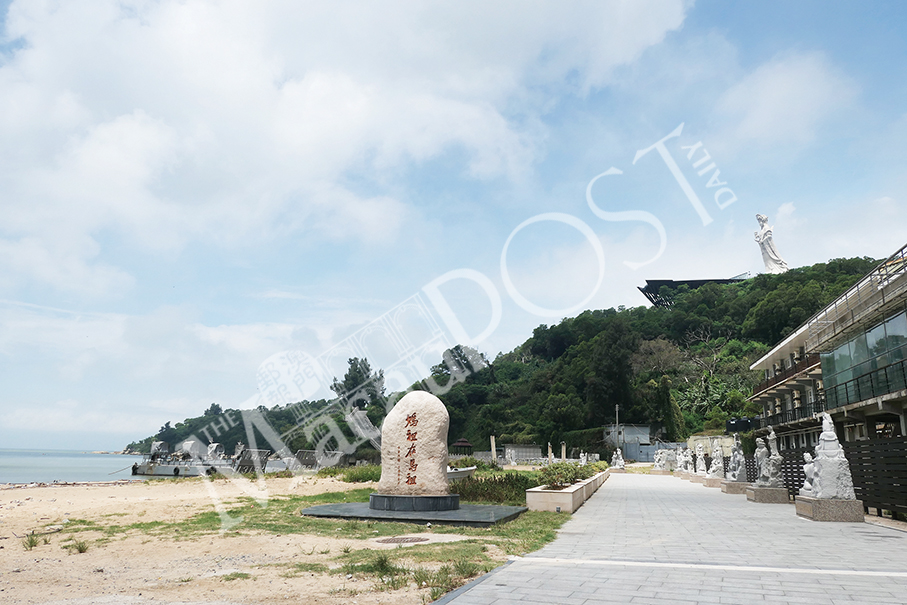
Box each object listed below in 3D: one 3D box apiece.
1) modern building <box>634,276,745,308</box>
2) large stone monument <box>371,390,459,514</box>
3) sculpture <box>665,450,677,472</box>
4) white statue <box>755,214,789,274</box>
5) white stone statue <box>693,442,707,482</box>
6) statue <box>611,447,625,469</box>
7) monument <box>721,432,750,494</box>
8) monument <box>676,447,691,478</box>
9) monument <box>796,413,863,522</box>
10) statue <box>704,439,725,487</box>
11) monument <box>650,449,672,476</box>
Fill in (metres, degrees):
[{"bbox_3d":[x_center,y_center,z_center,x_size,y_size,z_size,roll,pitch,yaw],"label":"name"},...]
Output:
[{"bbox_3d":[114.192,-6.318,283.000,51.000,13.500,16.000,-1,-15,6],"label":"modern building"},{"bbox_3d":[-0.997,3.955,16.441,2.345,3.084,2.111,-2,-15,11],"label":"large stone monument"},{"bbox_3d":[25.358,18.514,70.500,1.200,2.400,1.350,-3,-15,15],"label":"sculpture"},{"bbox_3d":[135.200,-24.900,258.200,11.500,28.800,10.000,0,-15,6],"label":"white statue"},{"bbox_3d":[18.100,11.800,44.500,1.250,2.850,1.720,-3,-15,15],"label":"white stone statue"},{"bbox_3d":[18.729,17.762,68.849,1.400,2.200,1.150,-3,-15,15],"label":"statue"},{"bbox_3d":[12.616,7.190,27.164,1.068,2.640,1.511,-3,-15,15],"label":"monument"},{"bbox_3d":[18.850,13.070,48.879,1.250,2.350,1.500,-3,-15,15],"label":"monument"},{"bbox_3d":[9.360,4.127,15.391,1.138,2.589,1.612,-3,-15,15],"label":"monument"},{"bbox_3d":[15.601,9.605,36.075,1.250,2.550,1.550,-3,-15,15],"label":"statue"},{"bbox_3d":[21.848,16.788,63.609,1.800,2.400,1.300,-3,-15,15],"label":"monument"}]

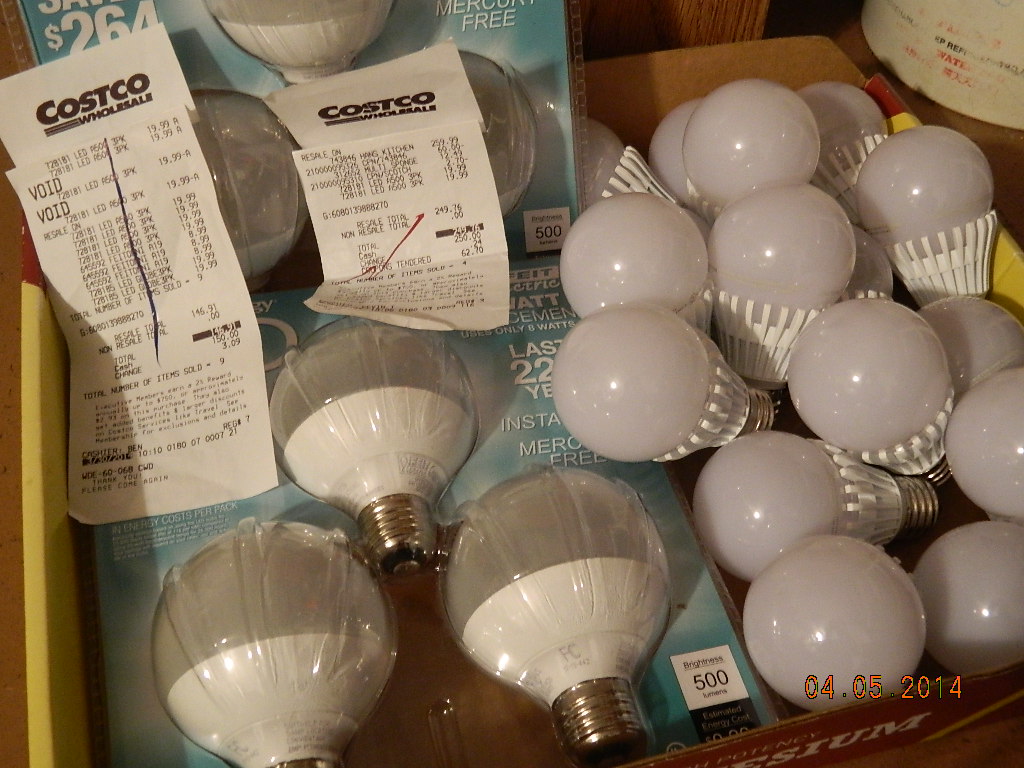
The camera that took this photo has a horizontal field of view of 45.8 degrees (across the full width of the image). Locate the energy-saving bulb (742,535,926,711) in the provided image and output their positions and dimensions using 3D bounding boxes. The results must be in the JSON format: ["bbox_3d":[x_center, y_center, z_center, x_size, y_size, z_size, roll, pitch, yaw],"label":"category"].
[{"bbox_3d":[0.126,0.082,0.446,0.061,0.061,0.112,3,5,31],"label":"energy-saving bulb"}]

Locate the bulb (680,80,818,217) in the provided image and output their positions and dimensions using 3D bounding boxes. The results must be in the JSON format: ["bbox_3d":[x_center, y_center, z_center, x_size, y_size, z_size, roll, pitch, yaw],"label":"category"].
[{"bbox_3d":[0.111,-0.086,0.567,0.061,0.112,0.061,-4,37,3],"label":"bulb"}]

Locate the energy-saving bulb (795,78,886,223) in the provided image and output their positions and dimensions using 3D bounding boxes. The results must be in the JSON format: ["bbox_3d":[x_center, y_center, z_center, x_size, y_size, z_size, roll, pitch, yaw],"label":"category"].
[{"bbox_3d":[0.177,-0.105,0.631,0.061,0.061,0.112,-24,78,-6],"label":"energy-saving bulb"}]

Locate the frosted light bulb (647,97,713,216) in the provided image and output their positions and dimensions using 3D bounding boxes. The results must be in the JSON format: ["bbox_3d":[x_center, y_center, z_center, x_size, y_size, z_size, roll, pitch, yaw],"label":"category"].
[{"bbox_3d":[0.115,-0.098,0.618,0.061,0.061,0.112,-34,74,-11],"label":"frosted light bulb"}]

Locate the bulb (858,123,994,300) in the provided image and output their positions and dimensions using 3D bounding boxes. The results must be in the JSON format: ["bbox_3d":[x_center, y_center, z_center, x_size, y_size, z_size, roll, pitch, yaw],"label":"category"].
[{"bbox_3d":[0.200,-0.066,0.573,0.061,0.112,0.061,-17,12,4],"label":"bulb"}]

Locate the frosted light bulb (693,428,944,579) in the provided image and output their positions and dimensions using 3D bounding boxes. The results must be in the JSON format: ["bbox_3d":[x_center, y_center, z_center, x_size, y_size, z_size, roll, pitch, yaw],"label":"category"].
[{"bbox_3d":[0.126,0.050,0.497,0.112,0.061,0.061,1,89,-27],"label":"frosted light bulb"}]

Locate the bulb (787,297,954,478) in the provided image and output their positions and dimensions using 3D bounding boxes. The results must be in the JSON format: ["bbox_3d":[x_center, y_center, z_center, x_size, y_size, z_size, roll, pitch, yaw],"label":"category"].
[{"bbox_3d":[0.154,0.010,0.501,0.061,0.112,0.061,-20,49,24],"label":"bulb"}]

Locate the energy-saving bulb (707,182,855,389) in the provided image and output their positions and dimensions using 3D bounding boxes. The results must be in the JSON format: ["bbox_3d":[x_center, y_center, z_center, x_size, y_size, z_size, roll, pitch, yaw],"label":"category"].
[{"bbox_3d":[0.110,-0.030,0.519,0.061,0.112,0.061,6,19,-2],"label":"energy-saving bulb"}]

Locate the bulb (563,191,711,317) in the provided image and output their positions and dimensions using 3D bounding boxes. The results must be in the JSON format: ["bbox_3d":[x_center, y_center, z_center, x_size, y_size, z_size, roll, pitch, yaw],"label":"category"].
[{"bbox_3d":[0.060,-0.030,0.519,0.061,0.112,0.061,-18,34,12],"label":"bulb"}]

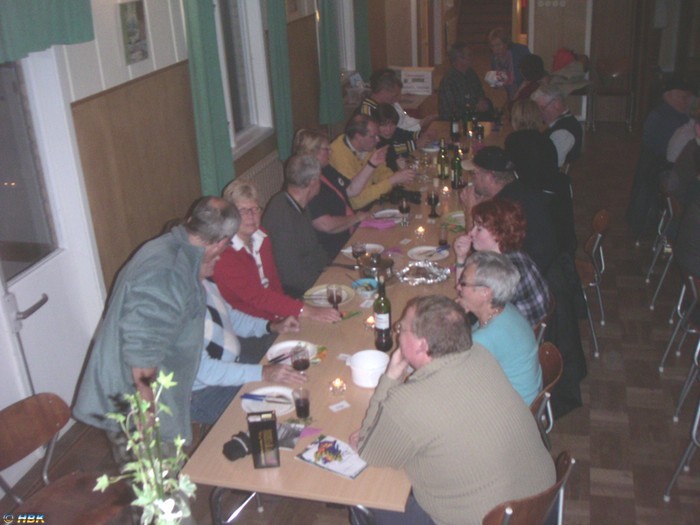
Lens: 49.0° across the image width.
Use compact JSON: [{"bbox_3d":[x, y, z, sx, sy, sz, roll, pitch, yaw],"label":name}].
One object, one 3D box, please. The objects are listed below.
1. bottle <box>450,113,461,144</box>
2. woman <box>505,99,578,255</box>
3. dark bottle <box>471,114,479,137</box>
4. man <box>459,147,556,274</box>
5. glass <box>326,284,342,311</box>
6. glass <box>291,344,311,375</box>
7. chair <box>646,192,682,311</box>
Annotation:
[{"bbox_3d":[0.833,-1.089,6.040,0.075,0.280,0.075,4,24,13],"label":"bottle"},{"bbox_3d":[1.181,-0.485,5.343,0.700,1.260,0.500,18,31,40],"label":"woman"},{"bbox_3d":[1.097,-1.213,6.747,0.066,0.205,0.066,3,23,14],"label":"dark bottle"},{"bbox_3d":[0.902,-0.045,4.396,0.750,1.240,0.540,8,26,24],"label":"man"},{"bbox_3d":[-0.066,0.174,3.536,0.074,0.148,0.074,3,24,15],"label":"glass"},{"bbox_3d":[-0.182,0.376,2.826,0.072,0.152,0.072,4,24,13],"label":"glass"},{"bbox_3d":[2.290,-0.134,5.119,0.480,0.780,0.460,3,23,14],"label":"chair"}]

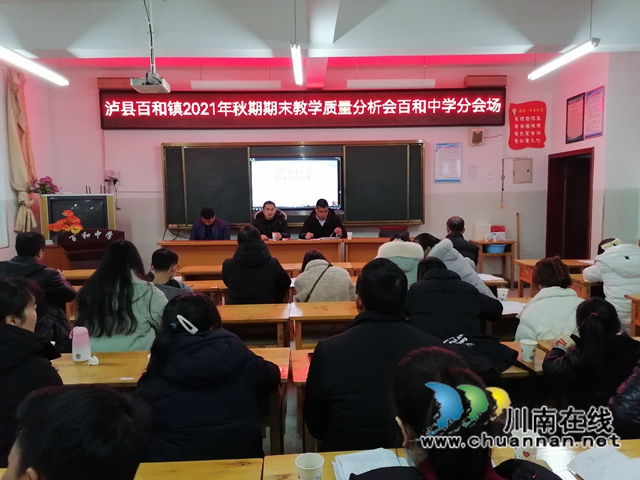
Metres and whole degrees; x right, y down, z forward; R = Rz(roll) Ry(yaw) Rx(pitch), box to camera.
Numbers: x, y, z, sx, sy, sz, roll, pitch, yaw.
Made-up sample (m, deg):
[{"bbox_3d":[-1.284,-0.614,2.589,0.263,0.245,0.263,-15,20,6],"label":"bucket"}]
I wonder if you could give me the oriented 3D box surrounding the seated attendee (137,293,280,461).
[{"bbox_3d":[-0.376,0.727,1.765,0.490,1.130,0.720,-1,4,-1],"label":"seated attendee"}]

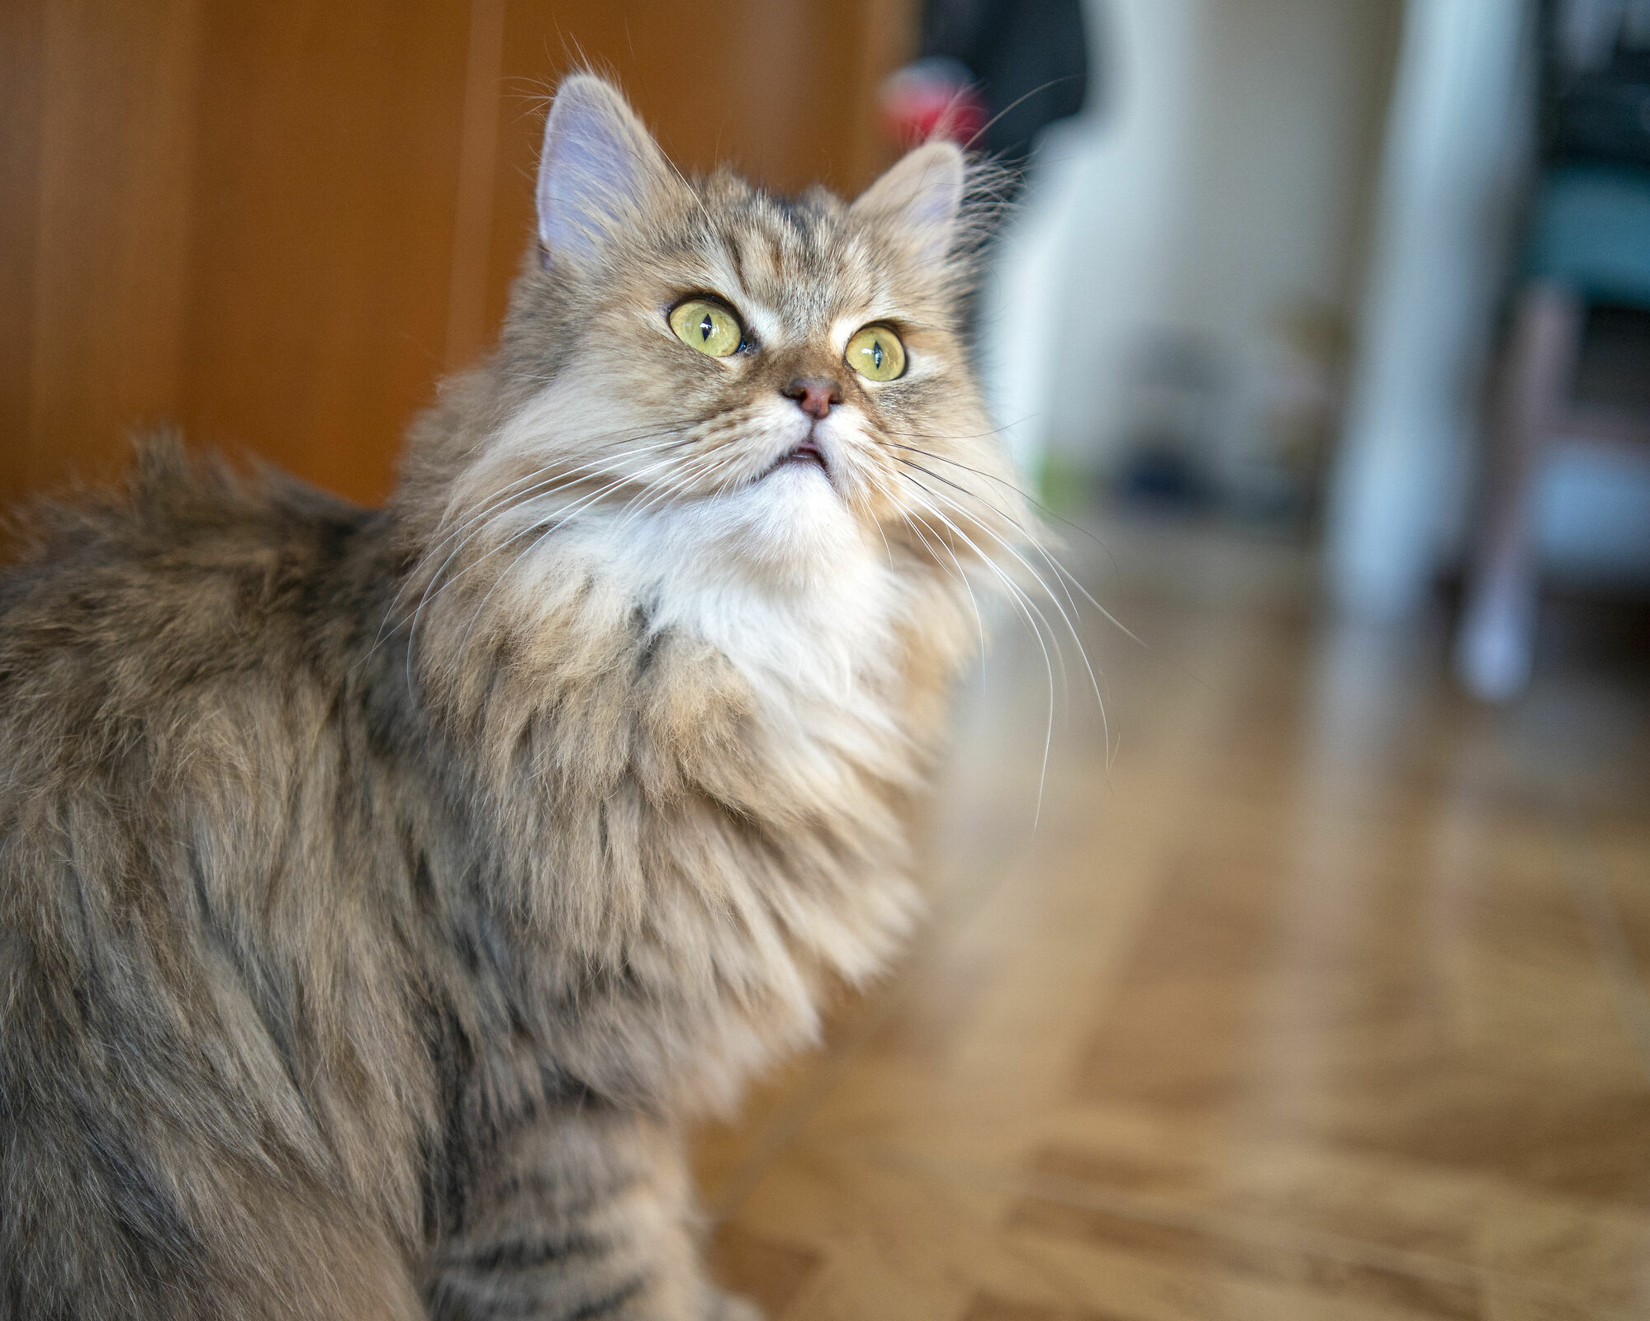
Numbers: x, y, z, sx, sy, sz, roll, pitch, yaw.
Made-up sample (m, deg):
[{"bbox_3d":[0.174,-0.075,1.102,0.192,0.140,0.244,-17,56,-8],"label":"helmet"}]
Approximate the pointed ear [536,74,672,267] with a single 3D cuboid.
[{"bbox_3d":[-0.061,-0.135,0.533,0.037,0.053,0.020,-6,-15,11],"label":"pointed ear"}]

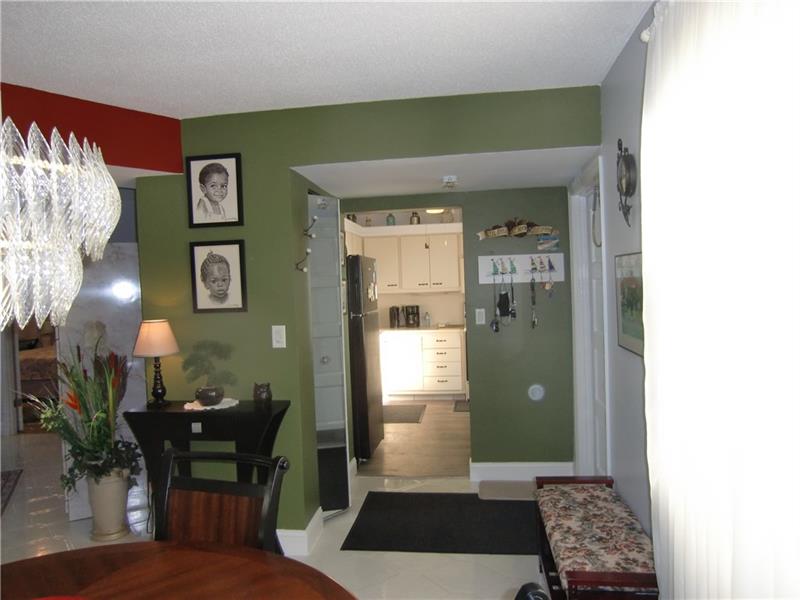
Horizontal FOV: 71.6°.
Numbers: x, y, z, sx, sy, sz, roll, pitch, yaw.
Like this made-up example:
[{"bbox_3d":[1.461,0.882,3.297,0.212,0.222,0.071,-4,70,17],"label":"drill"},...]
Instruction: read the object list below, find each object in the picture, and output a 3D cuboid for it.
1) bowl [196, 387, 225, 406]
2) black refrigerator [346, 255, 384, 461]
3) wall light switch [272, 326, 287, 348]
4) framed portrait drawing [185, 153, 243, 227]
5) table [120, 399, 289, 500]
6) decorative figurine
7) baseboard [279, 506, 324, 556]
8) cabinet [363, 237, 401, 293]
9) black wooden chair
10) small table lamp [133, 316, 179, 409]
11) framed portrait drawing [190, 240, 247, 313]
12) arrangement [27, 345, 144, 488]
[{"bbox_3d":[-1.040,0.520,3.031,0.143,0.095,0.143,-2,1,0],"label":"bowl"},{"bbox_3d":[-0.590,0.494,5.016,0.720,1.731,0.700,-2,2,8],"label":"black refrigerator"},{"bbox_3d":[-0.660,0.202,3.056,0.071,0.120,0.013,-2,2,8],"label":"wall light switch"},{"bbox_3d":[-1.021,-0.599,3.047,0.314,0.389,0.024,-2,1,7],"label":"framed portrait drawing"},{"bbox_3d":[-1.001,1.002,2.968,0.838,0.868,0.250,-2,1,7],"label":"table"},{"bbox_3d":[-0.747,0.505,3.031,0.088,0.103,0.075,-2,1,7],"label":"decorative figurine"},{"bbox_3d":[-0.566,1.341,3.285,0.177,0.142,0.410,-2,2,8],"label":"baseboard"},{"bbox_3d":[-0.204,-0.463,7.450,0.503,0.765,0.330,-2,2,8],"label":"cabinet"},{"bbox_3d":[-0.648,0.991,1.648,0.480,0.930,0.560,-2,1,20],"label":"black wooden chair"},{"bbox_3d":[-1.310,0.346,2.989,0.260,0.472,0.260,-2,2,8],"label":"small table lamp"},{"bbox_3d":[-1.008,-0.128,3.086,0.315,0.398,0.023,-2,2,8],"label":"framed portrait drawing"},{"bbox_3d":[-1.910,0.720,3.368,0.580,0.915,0.480,-3,2,-30],"label":"arrangement"}]

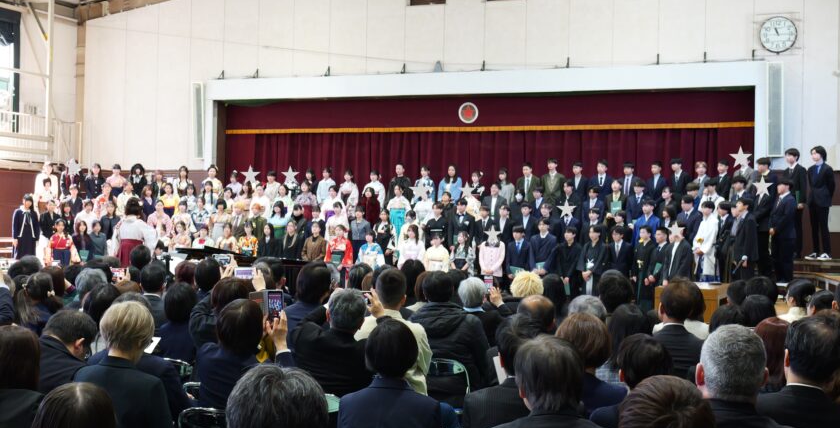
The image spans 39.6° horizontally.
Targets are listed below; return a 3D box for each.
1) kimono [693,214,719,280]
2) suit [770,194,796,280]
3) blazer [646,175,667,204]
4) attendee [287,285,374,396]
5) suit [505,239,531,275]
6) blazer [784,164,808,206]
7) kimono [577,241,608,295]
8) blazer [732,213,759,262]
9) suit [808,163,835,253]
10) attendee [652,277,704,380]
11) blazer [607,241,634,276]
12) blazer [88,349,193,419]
[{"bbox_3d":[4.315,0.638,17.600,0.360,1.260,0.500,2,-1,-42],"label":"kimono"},{"bbox_3d":[5.554,0.374,17.800,0.340,1.420,0.470,2,-1,-37],"label":"suit"},{"bbox_3d":[3.937,-0.290,19.300,0.460,0.720,0.290,1,-1,34],"label":"blazer"},{"bbox_3d":[-0.347,1.066,6.265,0.560,1.300,0.750,1,-1,22],"label":"attendee"},{"bbox_3d":[1.494,0.703,17.600,0.470,0.720,0.300,1,-1,21],"label":"suit"},{"bbox_3d":[5.809,-0.440,18.000,0.270,0.680,0.440,2,-1,-40],"label":"blazer"},{"bbox_3d":[2.558,1.101,17.300,0.560,1.450,0.400,1,-1,29],"label":"kimono"},{"bbox_3d":[4.799,0.346,17.200,0.300,0.740,0.430,2,-1,-28],"label":"blazer"},{"bbox_3d":[6.195,-0.069,18.000,0.290,1.450,0.450,2,-1,-40],"label":"suit"},{"bbox_3d":[1.429,1.002,6.394,0.480,1.320,0.780,1,-1,23],"label":"attendee"},{"bbox_3d":[3.085,0.773,17.990,0.460,0.720,0.260,1,-2,25],"label":"blazer"},{"bbox_3d":[-1.399,0.982,5.913,0.490,0.600,0.400,1,-1,22],"label":"blazer"}]

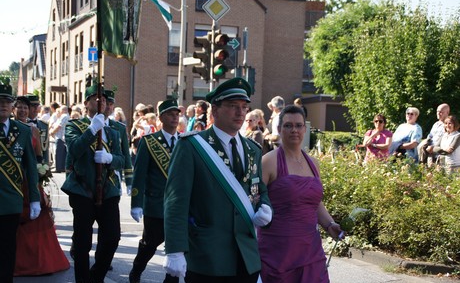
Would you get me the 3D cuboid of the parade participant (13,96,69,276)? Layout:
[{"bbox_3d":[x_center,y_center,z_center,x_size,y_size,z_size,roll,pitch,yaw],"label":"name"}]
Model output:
[{"bbox_3d":[-2.031,0.437,7.600,0.780,1.720,0.700,2,1,-15],"label":"parade participant"}]

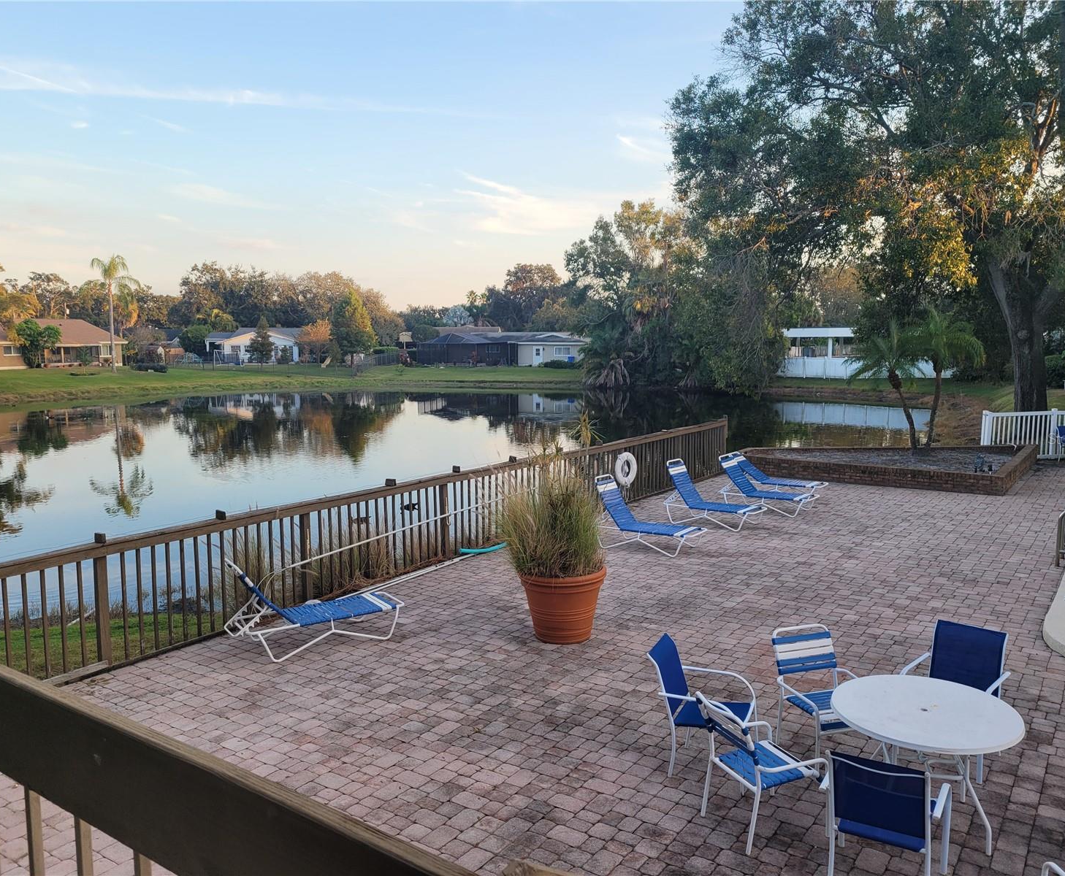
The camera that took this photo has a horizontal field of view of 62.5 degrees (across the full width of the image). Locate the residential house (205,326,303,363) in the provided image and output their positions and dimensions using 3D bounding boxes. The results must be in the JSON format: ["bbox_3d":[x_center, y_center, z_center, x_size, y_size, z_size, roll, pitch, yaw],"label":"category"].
[{"bbox_3d":[-34.550,-11.396,109.084,11.500,4.300,10.500,-2,7,-14],"label":"residential house"}]

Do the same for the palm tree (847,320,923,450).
[{"bbox_3d":[8.367,-1.183,20.813,1.900,3.151,1.900,2,7,22],"label":"palm tree"}]

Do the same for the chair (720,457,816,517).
[{"bbox_3d":[4.168,0.817,15.488,1.659,0.893,0.708,5,9,41],"label":"chair"}]

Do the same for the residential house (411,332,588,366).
[{"bbox_3d":[-3.586,-9.842,97.117,17.500,3.700,11.000,1,7,12],"label":"residential house"}]

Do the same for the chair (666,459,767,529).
[{"bbox_3d":[2.972,0.911,14.275,1.510,0.985,0.708,5,8,38],"label":"chair"}]

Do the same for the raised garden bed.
[{"bbox_3d":[8.291,0.485,20.637,5.650,0.380,6.300,4,8,34],"label":"raised garden bed"}]

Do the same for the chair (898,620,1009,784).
[{"bbox_3d":[3.091,1.898,6.422,0.583,0.851,0.708,6,9,44],"label":"chair"}]

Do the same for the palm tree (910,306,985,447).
[{"bbox_3d":[9.597,-1.312,20.408,2.008,3.442,1.912,-1,6,0],"label":"palm tree"}]

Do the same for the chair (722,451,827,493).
[{"bbox_3d":[4.678,0.742,16.794,1.769,0.803,0.688,4,8,33],"label":"chair"}]

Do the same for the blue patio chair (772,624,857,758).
[{"bbox_3d":[2.130,1.903,6.344,0.574,0.880,0.669,-2,7,-15],"label":"blue patio chair"}]

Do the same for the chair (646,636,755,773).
[{"bbox_3d":[1.216,1.934,6.255,0.693,0.856,0.574,2,7,24],"label":"chair"}]

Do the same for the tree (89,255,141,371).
[{"bbox_3d":[-41.410,-12.282,87.126,5.162,11.574,4.904,-1,6,0],"label":"tree"}]

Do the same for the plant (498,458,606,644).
[{"bbox_3d":[0.199,1.107,8.896,1.050,1.813,1.000,0,6,1],"label":"plant"}]

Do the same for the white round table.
[{"bbox_3d":[2.468,2.066,5.566,1.120,0.722,1.120,-1,6,0],"label":"white round table"}]

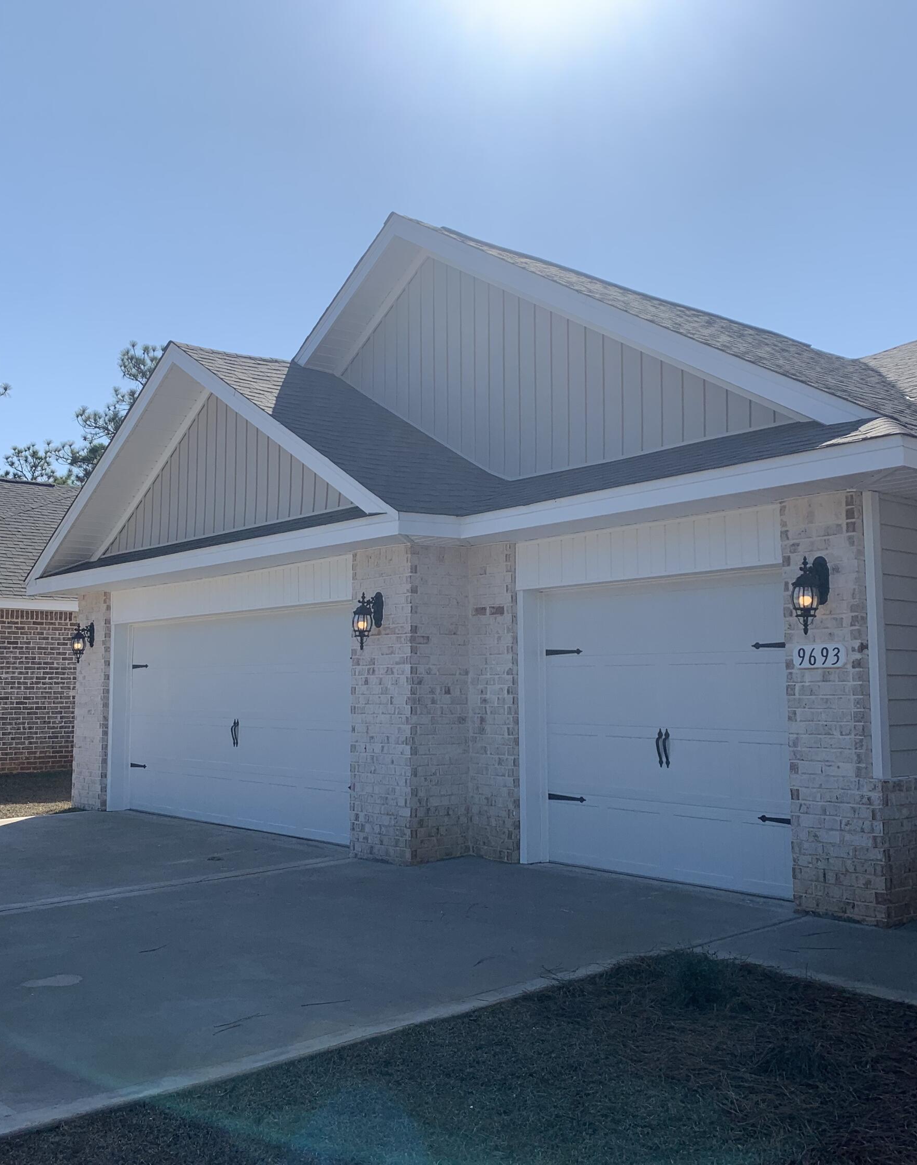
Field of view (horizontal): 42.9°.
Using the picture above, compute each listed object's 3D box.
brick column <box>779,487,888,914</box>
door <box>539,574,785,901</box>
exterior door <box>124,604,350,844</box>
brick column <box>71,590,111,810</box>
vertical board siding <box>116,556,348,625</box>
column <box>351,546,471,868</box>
[{"bbox_3d":[2.389,0.751,7.184,0.300,2.551,0.623,4,-7,-40],"label":"brick column"},{"bbox_3d":[1.485,1.028,8.291,0.070,2.140,2.440,4,-7,-40],"label":"door"},{"bbox_3d":[-2.215,1.378,11.738,0.070,2.140,4.870,4,-7,-40],"label":"exterior door"},{"bbox_3d":[-4.275,1.453,14.137,0.350,2.549,0.994,4,-7,-40],"label":"brick column"},{"bbox_3d":[-2.487,0.137,11.884,0.060,0.381,4.940,4,-7,-40],"label":"vertical board siding"},{"bbox_3d":[-0.406,1.014,9.774,0.625,2.551,0.820,4,-7,-40],"label":"column"}]

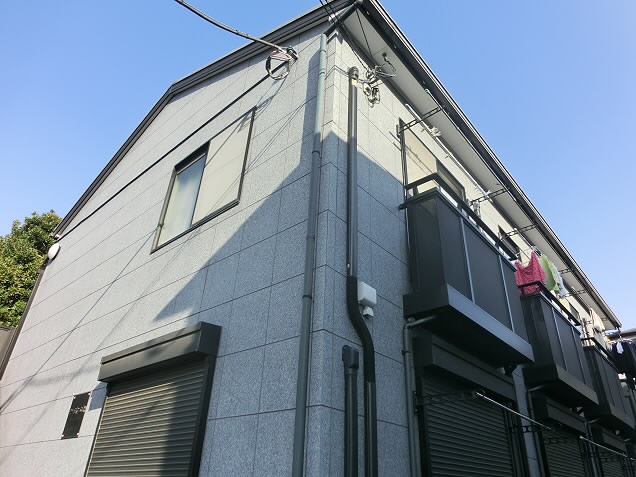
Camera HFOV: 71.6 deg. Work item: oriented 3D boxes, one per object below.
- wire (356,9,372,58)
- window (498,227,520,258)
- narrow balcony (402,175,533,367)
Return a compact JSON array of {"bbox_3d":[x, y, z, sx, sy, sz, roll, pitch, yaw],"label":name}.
[{"bbox_3d":[0.484,-2.107,4.541,0.020,0.040,0.570,-10,-34,20],"label":"wire"},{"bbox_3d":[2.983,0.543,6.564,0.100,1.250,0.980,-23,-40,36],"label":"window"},{"bbox_3d":[1.482,0.382,4.348,0.430,1.340,1.860,-23,-40,36],"label":"narrow balcony"}]

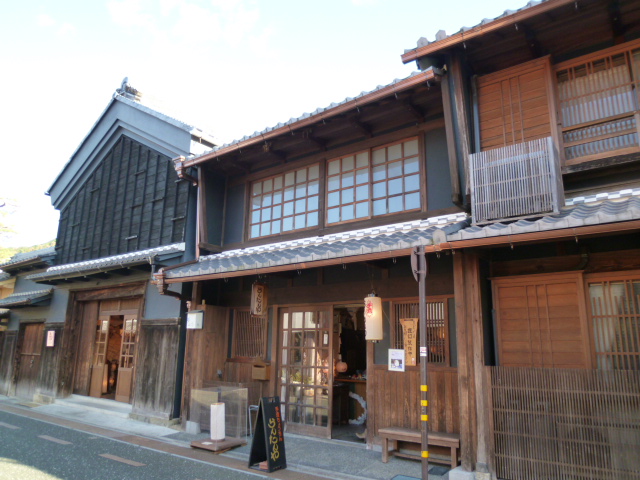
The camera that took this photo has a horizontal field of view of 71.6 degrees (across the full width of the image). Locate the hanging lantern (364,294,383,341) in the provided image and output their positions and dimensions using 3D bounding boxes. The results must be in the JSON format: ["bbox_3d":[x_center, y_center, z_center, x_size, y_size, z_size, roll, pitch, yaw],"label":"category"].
[{"bbox_3d":[0.718,1.036,5.930,0.245,0.610,0.245,1,-13,0],"label":"hanging lantern"}]

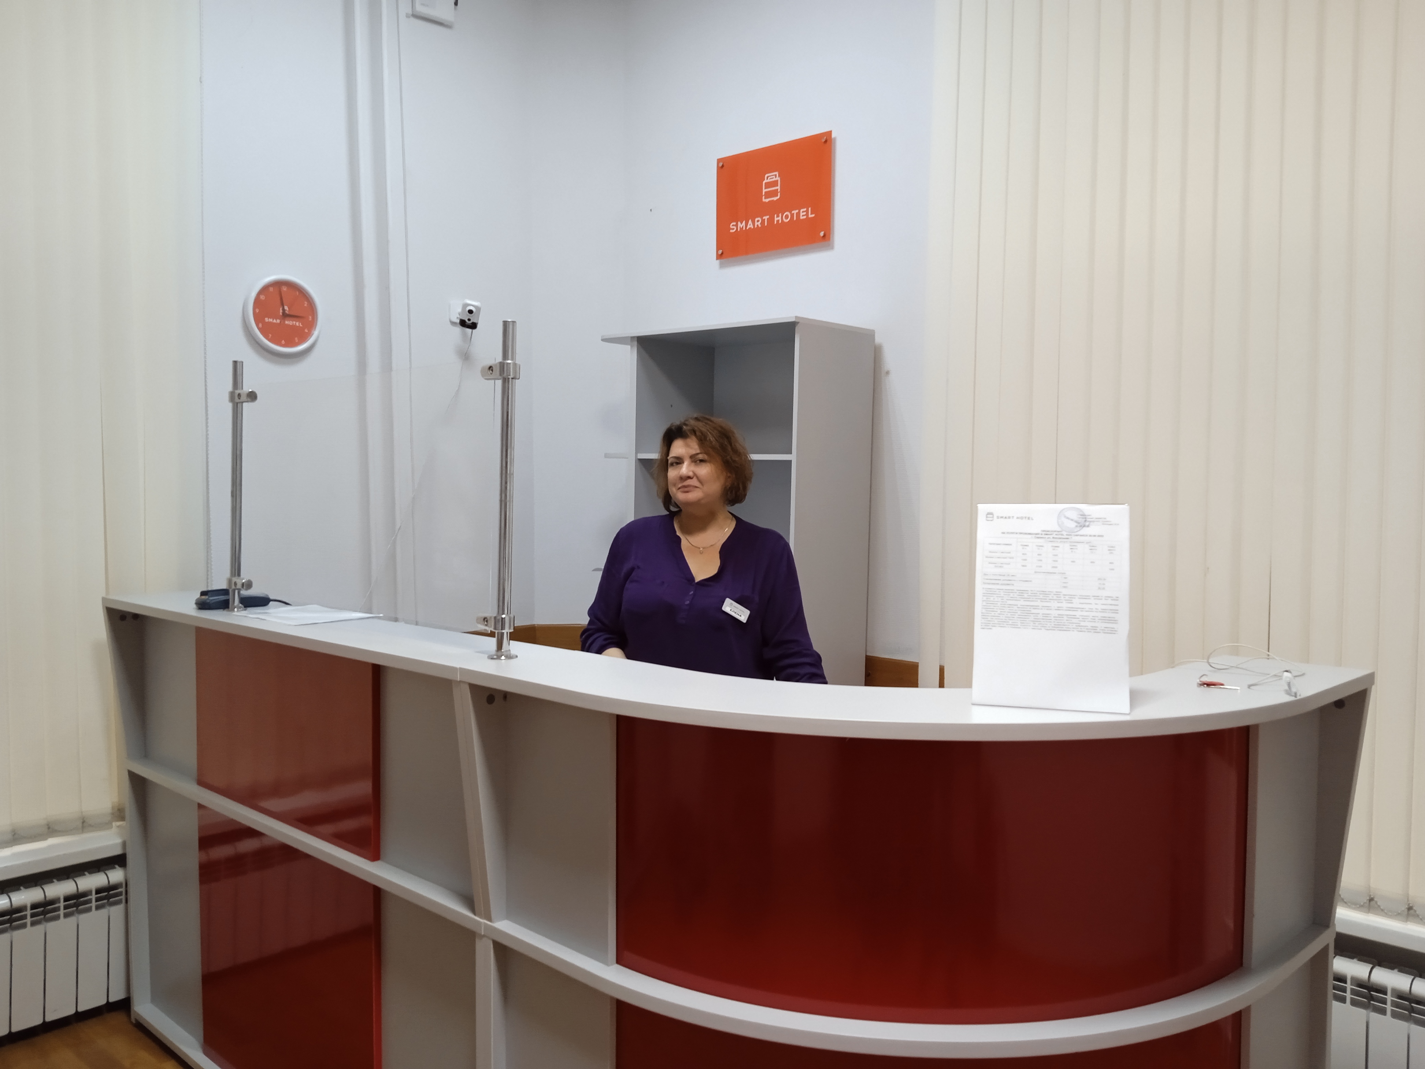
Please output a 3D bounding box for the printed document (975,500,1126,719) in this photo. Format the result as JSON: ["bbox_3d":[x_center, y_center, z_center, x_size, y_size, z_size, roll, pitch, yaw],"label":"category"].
[{"bbox_3d":[0.487,0.101,1.659,0.212,0.299,0.012,1,-17,15],"label":"printed document"}]

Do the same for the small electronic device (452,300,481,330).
[{"bbox_3d":[-0.814,-0.729,3.821,0.070,0.107,0.090,-1,21,-34],"label":"small electronic device"}]

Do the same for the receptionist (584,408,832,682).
[{"bbox_3d":[-0.024,0.518,2.666,0.530,1.575,0.340,1,3,16],"label":"receptionist"}]

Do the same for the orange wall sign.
[{"bbox_3d":[0.193,-1.060,3.644,0.465,0.328,0.020,3,4,42],"label":"orange wall sign"}]

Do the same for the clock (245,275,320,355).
[{"bbox_3d":[-1.326,-0.674,3.563,0.038,0.240,0.240,3,2,43],"label":"clock"}]

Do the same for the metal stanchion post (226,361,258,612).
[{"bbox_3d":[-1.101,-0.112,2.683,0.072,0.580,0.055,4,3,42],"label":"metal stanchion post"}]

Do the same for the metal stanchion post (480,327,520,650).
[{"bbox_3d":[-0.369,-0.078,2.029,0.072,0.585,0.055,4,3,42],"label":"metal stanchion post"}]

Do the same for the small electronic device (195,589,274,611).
[{"bbox_3d":[-1.155,0.151,2.781,0.168,0.043,0.078,-1,3,-23],"label":"small electronic device"}]

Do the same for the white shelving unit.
[{"bbox_3d":[0.055,0.321,3.604,0.797,1.878,0.370,3,4,42],"label":"white shelving unit"}]

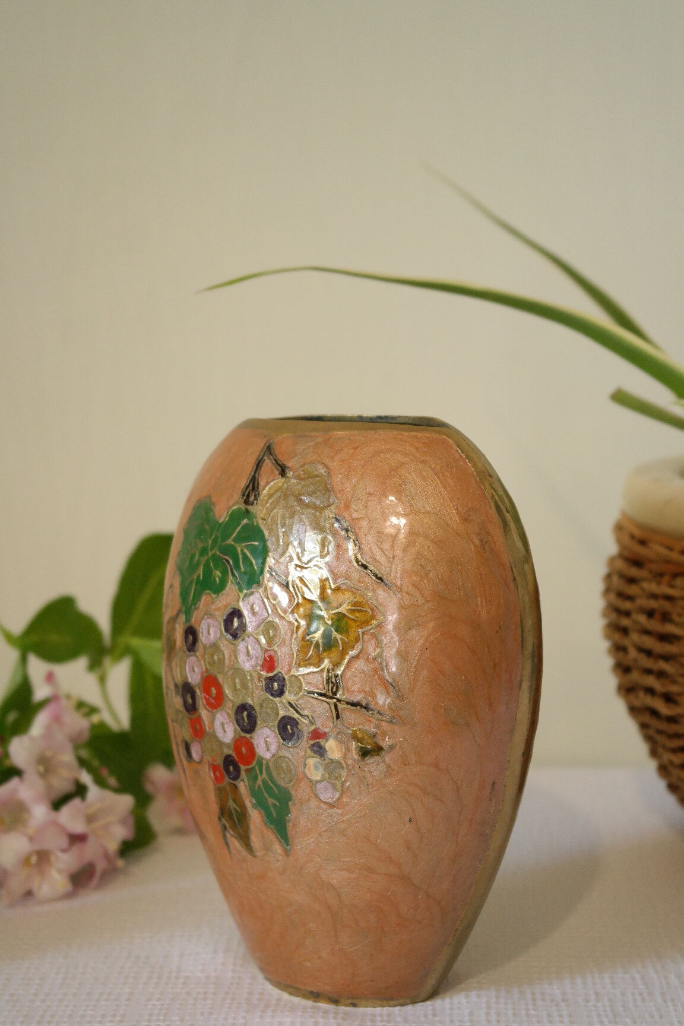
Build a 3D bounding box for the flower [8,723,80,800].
[{"bbox_3d":[-0.116,0.097,0.765,0.028,0.030,0.024,0,7,3],"label":"flower"}]

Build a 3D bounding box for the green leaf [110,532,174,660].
[{"bbox_3d":[-0.078,0.034,0.800,0.033,0.061,0.017,31,3,7],"label":"green leaf"}]

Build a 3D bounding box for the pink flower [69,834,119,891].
[{"bbox_3d":[-0.096,0.136,0.762,0.020,0.022,0.022,0,7,0],"label":"pink flower"}]

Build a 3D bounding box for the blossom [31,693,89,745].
[{"bbox_3d":[-0.111,0.082,0.775,0.023,0.023,0.024,-3,7,-21],"label":"blossom"}]

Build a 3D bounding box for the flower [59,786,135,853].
[{"bbox_3d":[-0.095,0.118,0.762,0.028,0.026,0.025,-4,8,-27],"label":"flower"}]

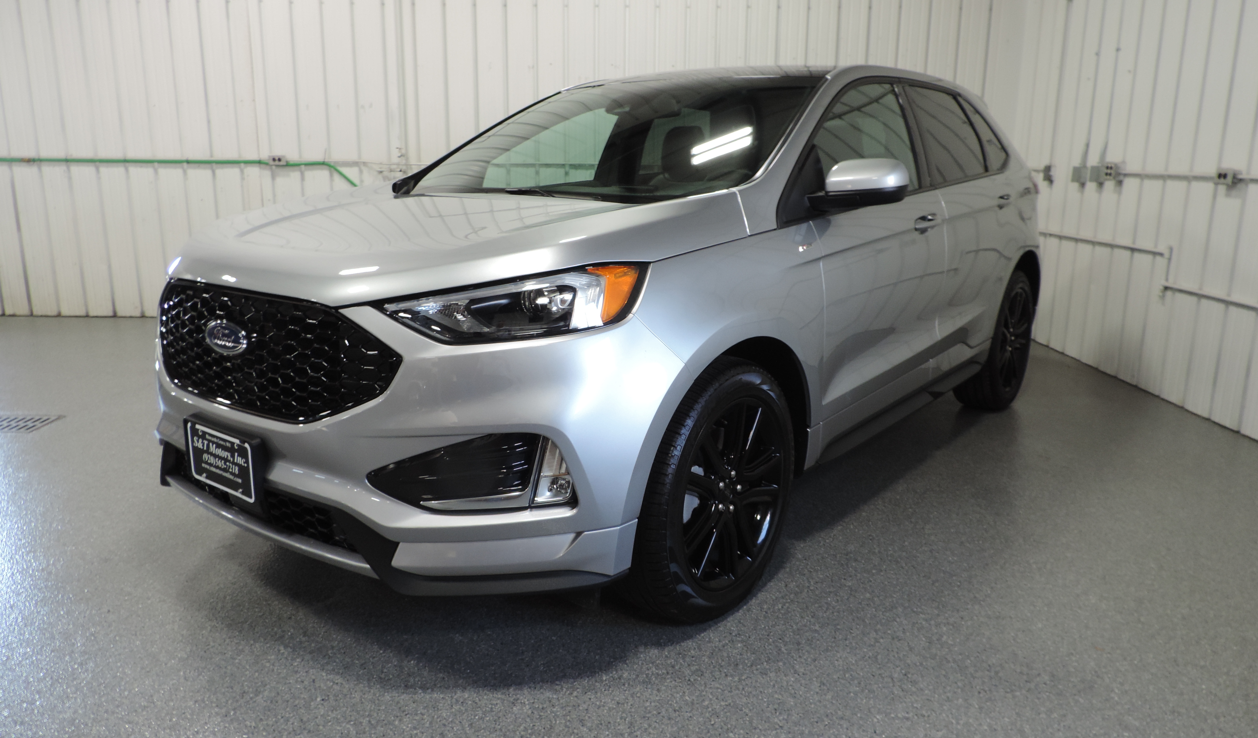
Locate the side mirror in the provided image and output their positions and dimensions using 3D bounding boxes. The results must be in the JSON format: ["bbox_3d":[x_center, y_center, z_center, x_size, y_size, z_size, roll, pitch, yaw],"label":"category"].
[{"bbox_3d":[0.684,-0.555,2.638,0.230,0.175,0.230,9,16,37],"label":"side mirror"}]

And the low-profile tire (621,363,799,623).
[{"bbox_3d":[0.210,0.326,2.480,0.245,0.750,0.750,9,16,36],"label":"low-profile tire"}]

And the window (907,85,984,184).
[{"bbox_3d":[1.346,-0.987,3.701,0.065,0.440,0.810,-17,-1,40],"label":"window"}]

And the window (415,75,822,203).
[{"bbox_3d":[-0.081,-0.868,3.203,1.480,0.150,1.030,9,44,37],"label":"window"}]

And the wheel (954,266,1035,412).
[{"bbox_3d":[1.959,-0.168,4.674,0.245,0.750,0.750,9,16,37],"label":"wheel"}]

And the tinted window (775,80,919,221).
[{"bbox_3d":[0.746,-0.774,2.955,0.070,0.510,1.220,-17,-1,40],"label":"tinted window"}]

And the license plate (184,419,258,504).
[{"bbox_3d":[-1.025,0.233,2.204,0.310,0.160,0.025,9,16,37],"label":"license plate"}]

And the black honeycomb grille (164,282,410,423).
[{"bbox_3d":[-0.976,-0.062,2.203,1.130,0.330,0.150,9,16,37],"label":"black honeycomb grille"}]

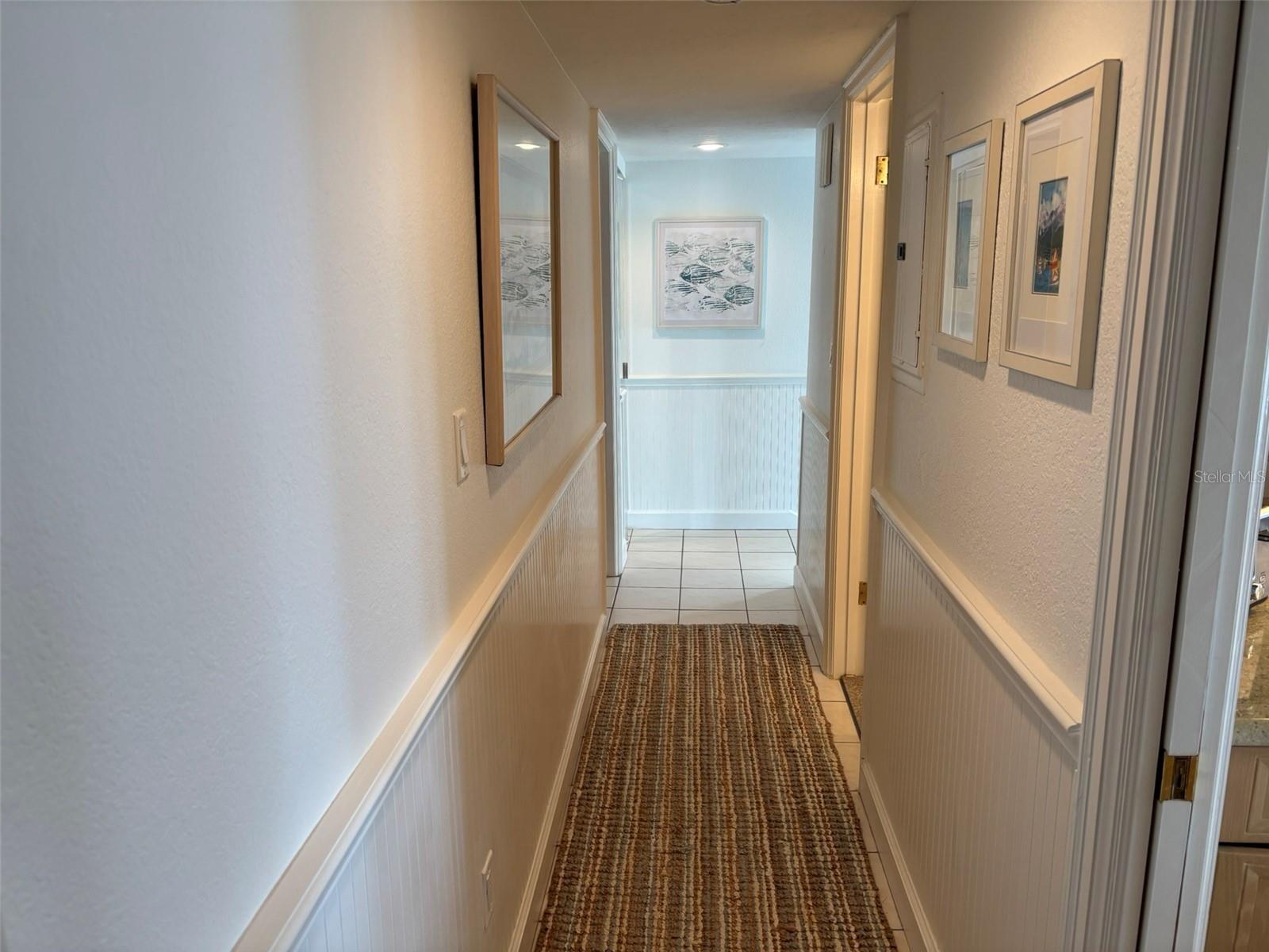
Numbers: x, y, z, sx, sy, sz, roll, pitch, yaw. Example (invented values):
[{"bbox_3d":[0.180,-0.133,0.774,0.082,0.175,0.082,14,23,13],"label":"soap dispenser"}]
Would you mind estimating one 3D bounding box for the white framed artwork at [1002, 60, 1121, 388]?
[{"bbox_3d":[0.585,-0.338,1.332,0.022,0.393,0.315,0,12,3],"label":"white framed artwork"}]

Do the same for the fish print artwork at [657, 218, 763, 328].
[{"bbox_3d":[0.426,-1.141,5.385,0.607,0.609,0.037,0,12,3],"label":"fish print artwork"}]

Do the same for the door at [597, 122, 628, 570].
[{"bbox_3d":[-0.128,-0.481,4.426,0.084,2.095,0.835,0,12,3],"label":"door"}]

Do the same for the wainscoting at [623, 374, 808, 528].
[{"bbox_3d":[0.471,-0.119,5.585,1.058,0.908,0.051,0,12,3],"label":"wainscoting"}]

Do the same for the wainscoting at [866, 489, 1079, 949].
[{"bbox_3d":[0.610,0.608,2.037,0.048,0.907,1.436,0,12,3],"label":"wainscoting"}]

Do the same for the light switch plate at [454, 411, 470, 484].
[{"bbox_3d":[-0.294,-0.052,1.619,0.010,0.114,0.076,0,12,3],"label":"light switch plate"}]

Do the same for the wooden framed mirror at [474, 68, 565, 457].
[{"bbox_3d":[-0.243,-0.458,2.187,0.044,0.700,0.859,0,12,3],"label":"wooden framed mirror"}]

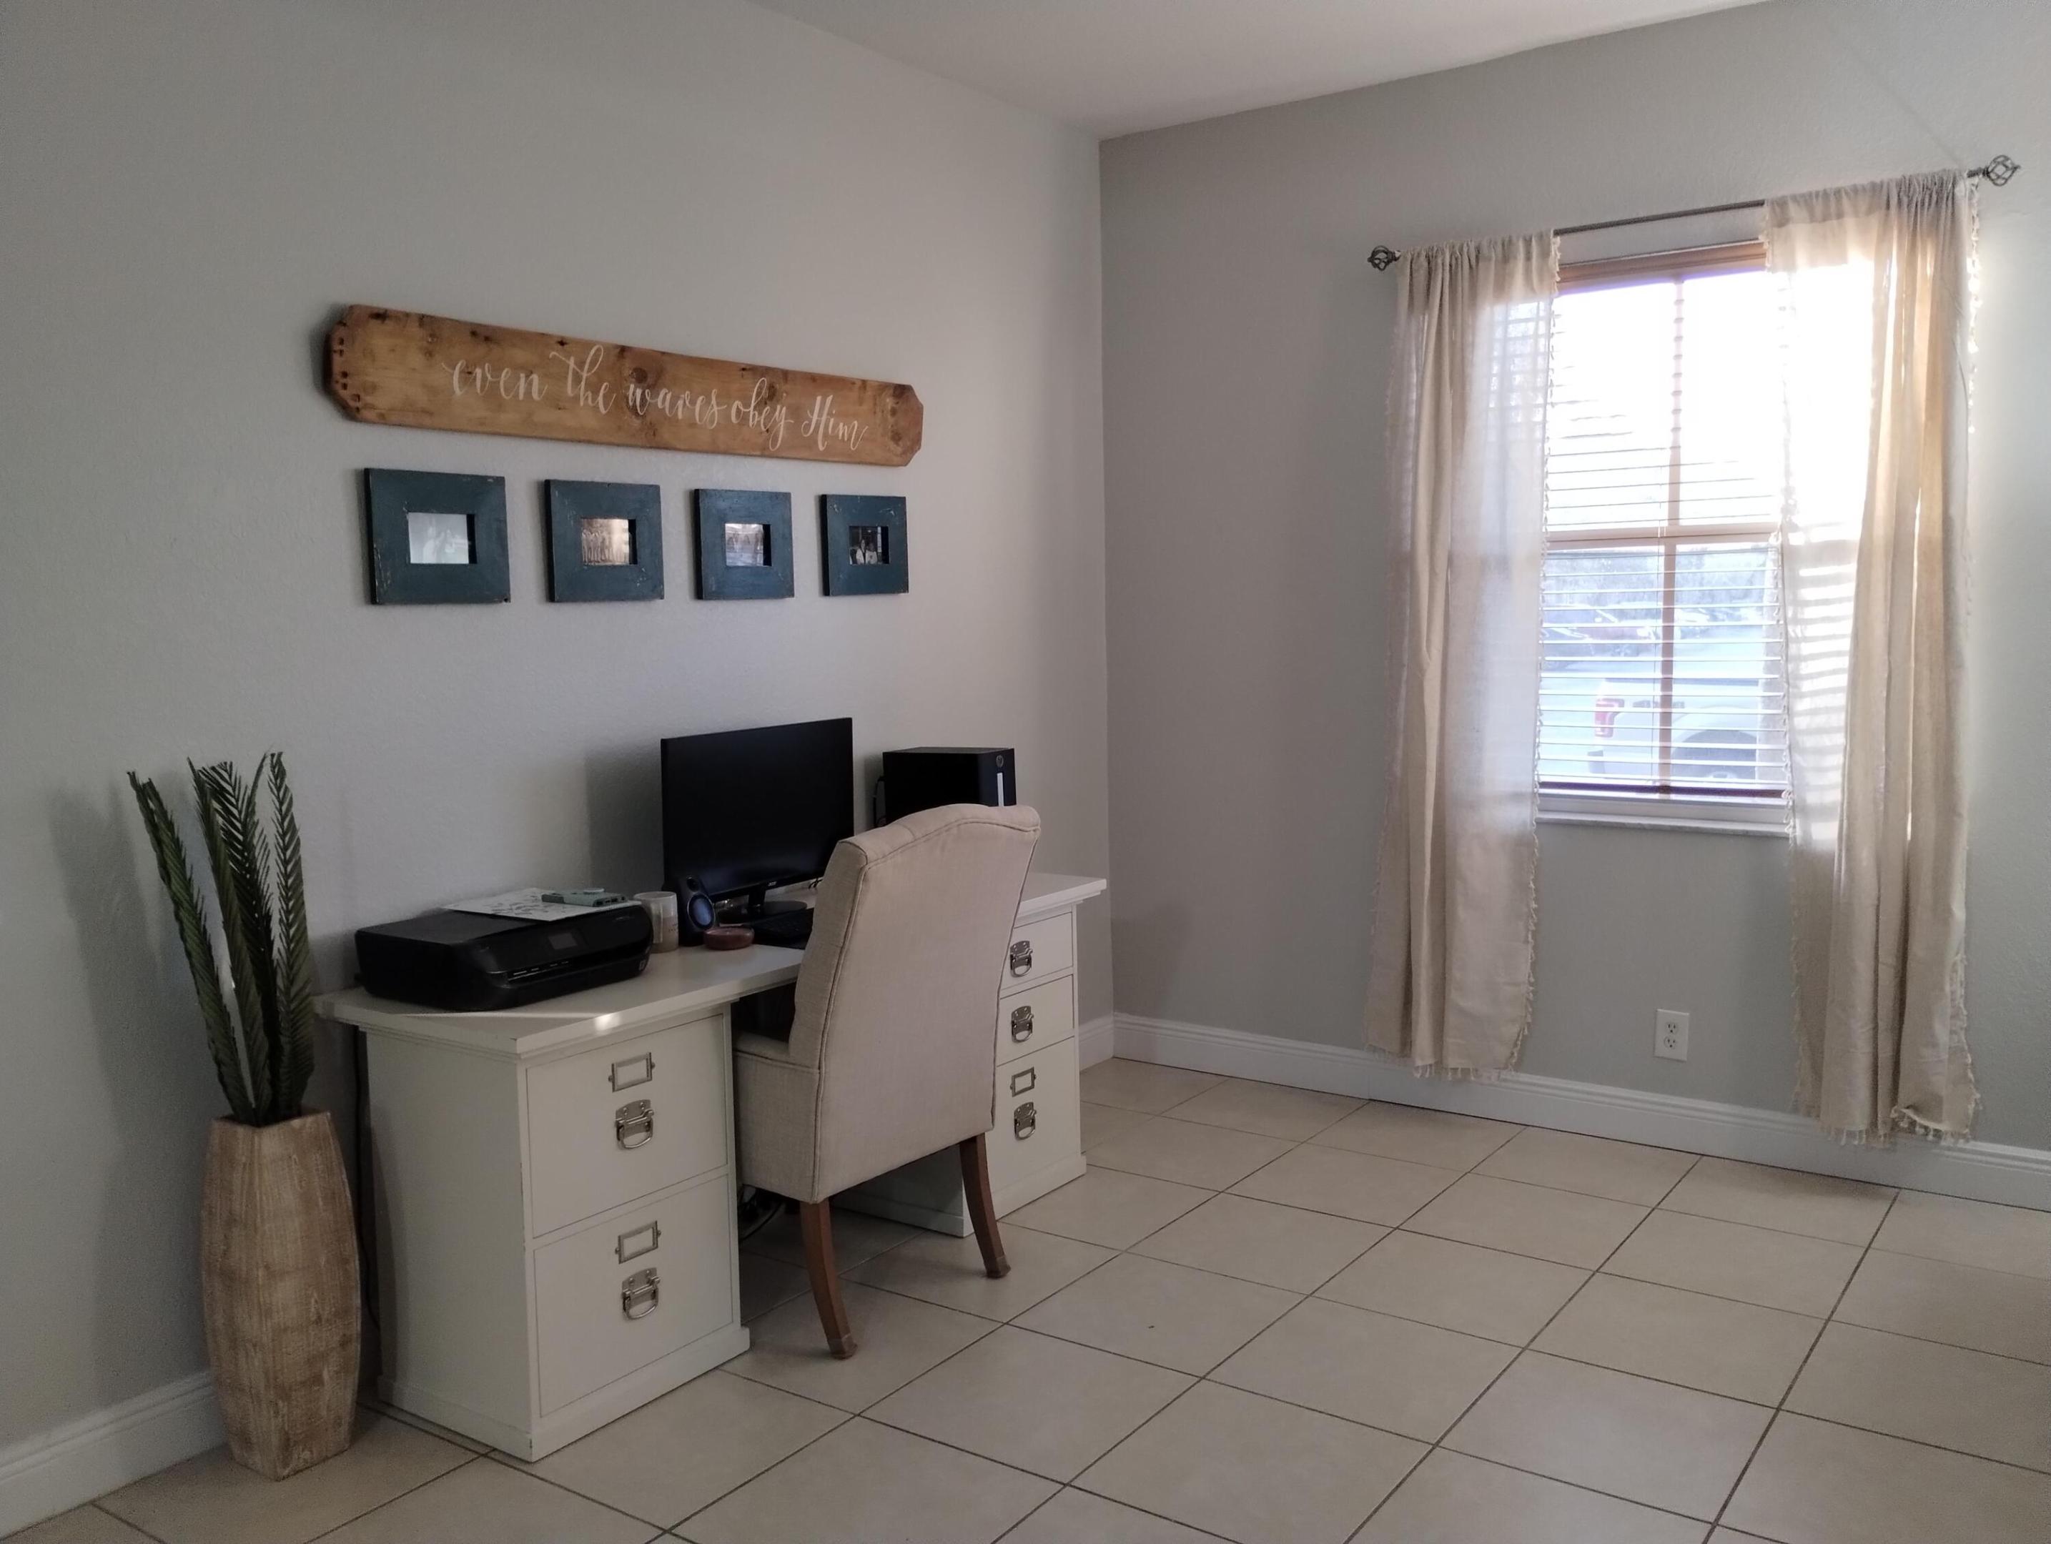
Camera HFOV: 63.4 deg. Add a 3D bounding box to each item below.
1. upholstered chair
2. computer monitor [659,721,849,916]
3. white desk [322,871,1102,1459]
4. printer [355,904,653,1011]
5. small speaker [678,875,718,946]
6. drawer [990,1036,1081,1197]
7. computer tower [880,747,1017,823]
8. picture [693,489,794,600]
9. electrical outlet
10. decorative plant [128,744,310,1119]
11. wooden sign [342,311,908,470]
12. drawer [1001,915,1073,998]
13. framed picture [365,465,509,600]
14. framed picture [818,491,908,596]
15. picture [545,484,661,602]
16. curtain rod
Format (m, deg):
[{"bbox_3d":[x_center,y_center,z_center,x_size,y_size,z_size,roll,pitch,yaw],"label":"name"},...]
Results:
[{"bbox_3d":[-0.410,0.603,3.556,0.699,1.024,0.571,3,7,35],"label":"upholstered chair"},{"bbox_3d":[-0.619,0.113,3.864,0.199,0.434,0.626,3,7,35],"label":"computer monitor"},{"bbox_3d":[-0.545,0.728,3.677,0.587,0.759,1.805,3,7,35],"label":"white desk"},{"bbox_3d":[-0.950,0.328,3.068,0.345,0.125,0.430,3,7,35],"label":"printer"},{"bbox_3d":[-0.674,0.280,3.438,0.070,0.137,0.072,2,6,28],"label":"small speaker"},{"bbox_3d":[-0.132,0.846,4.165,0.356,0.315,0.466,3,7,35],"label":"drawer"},{"bbox_3d":[-0.190,0.108,4.309,0.308,0.336,0.153,3,7,35],"label":"computer tower"},{"bbox_3d":[-0.663,-0.536,3.939,0.021,0.251,0.303,3,7,35],"label":"picture"},{"bbox_3d":[1.634,0.665,4.194,0.079,0.123,0.007,3,7,35],"label":"electrical outlet"},{"bbox_3d":[-1.346,0.296,2.797,0.187,0.644,0.274,3,7,35],"label":"decorative plant"},{"bbox_3d":[-0.750,-0.802,3.597,0.025,0.202,1.661,3,7,35],"label":"wooden sign"},{"bbox_3d":[-0.148,0.423,3.982,0.340,0.137,0.440,3,7,35],"label":"drawer"},{"bbox_3d":[-1.144,-0.454,3.252,0.021,0.250,0.303,3,7,35],"label":"framed picture"},{"bbox_3d":[-0.395,-0.560,4.122,0.020,0.240,0.298,3,7,35],"label":"framed picture"},{"bbox_3d":[-0.871,-0.476,3.451,0.020,0.241,0.290,3,7,35],"label":"picture"},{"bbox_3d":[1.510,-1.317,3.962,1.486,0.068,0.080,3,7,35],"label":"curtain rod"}]

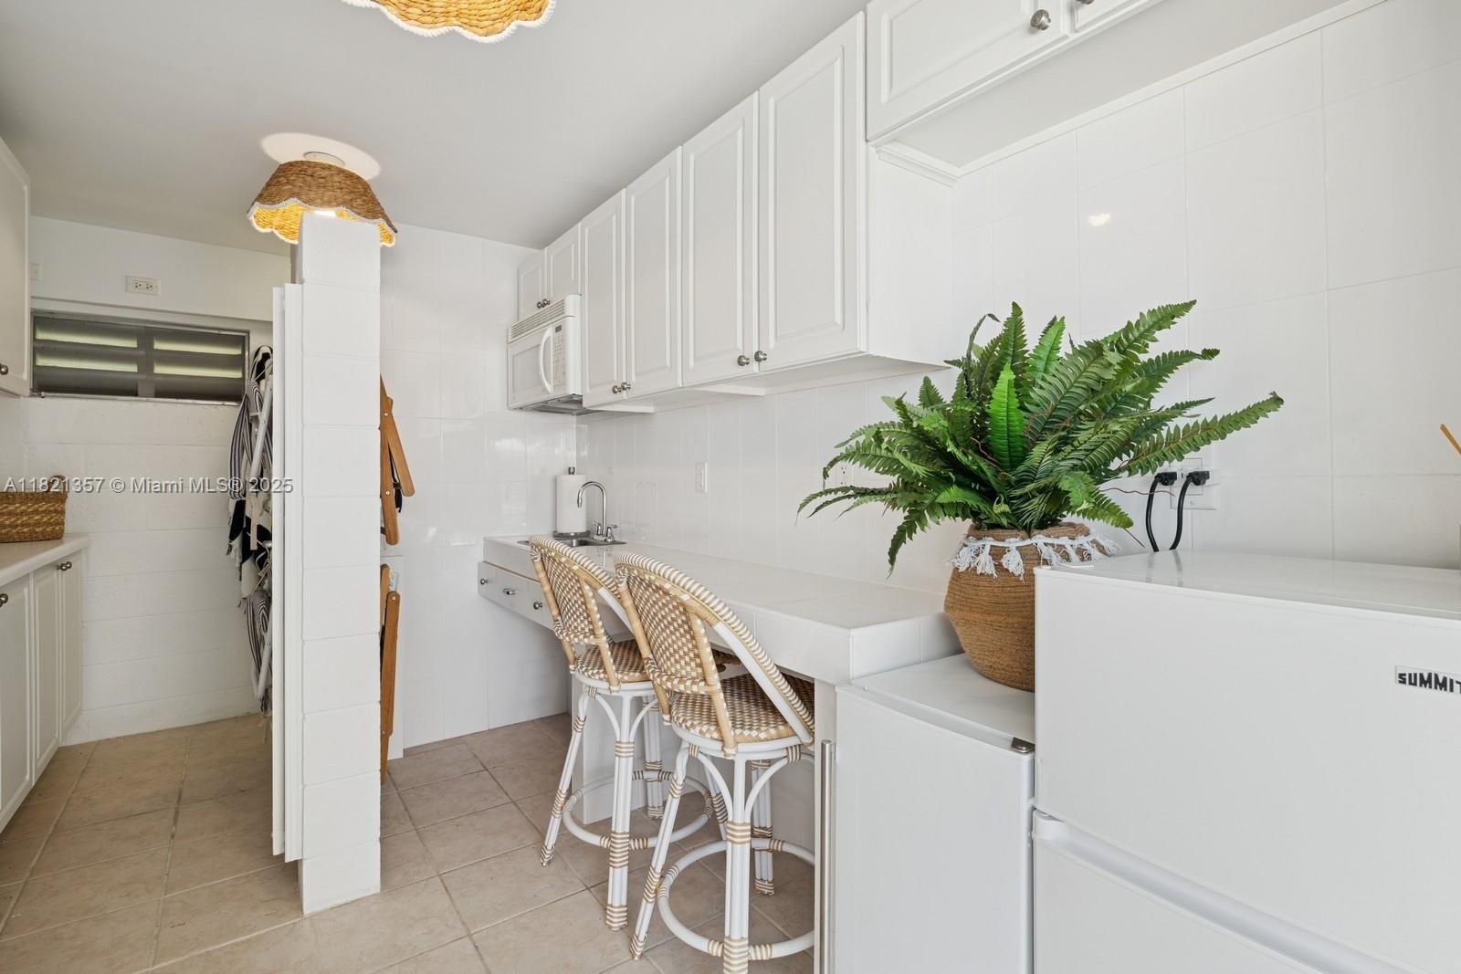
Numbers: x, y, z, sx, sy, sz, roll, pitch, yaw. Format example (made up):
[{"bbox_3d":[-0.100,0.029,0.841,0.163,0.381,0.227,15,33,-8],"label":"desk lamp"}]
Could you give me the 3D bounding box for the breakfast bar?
[{"bbox_3d":[-0.304,0.733,2.336,0.498,0.943,2.430,0,0,-37],"label":"breakfast bar"}]

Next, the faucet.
[{"bbox_3d":[-0.625,0.107,2.974,0.170,0.275,0.230,0,1,-37],"label":"faucet"}]

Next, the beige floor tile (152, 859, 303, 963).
[{"bbox_3d":[-1.424,1.214,1.867,0.335,0.010,0.335,0,1,-37],"label":"beige floor tile"}]

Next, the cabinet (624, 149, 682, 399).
[{"bbox_3d":[-0.126,-0.682,2.253,0.333,0.741,0.366,0,1,-37],"label":"cabinet"}]

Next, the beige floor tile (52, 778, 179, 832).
[{"bbox_3d":[-2.314,1.205,2.473,0.335,0.010,0.335,0,1,-37],"label":"beige floor tile"}]

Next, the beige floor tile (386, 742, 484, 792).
[{"bbox_3d":[-1.270,1.203,2.789,0.337,0.012,0.336,0,0,-37],"label":"beige floor tile"}]

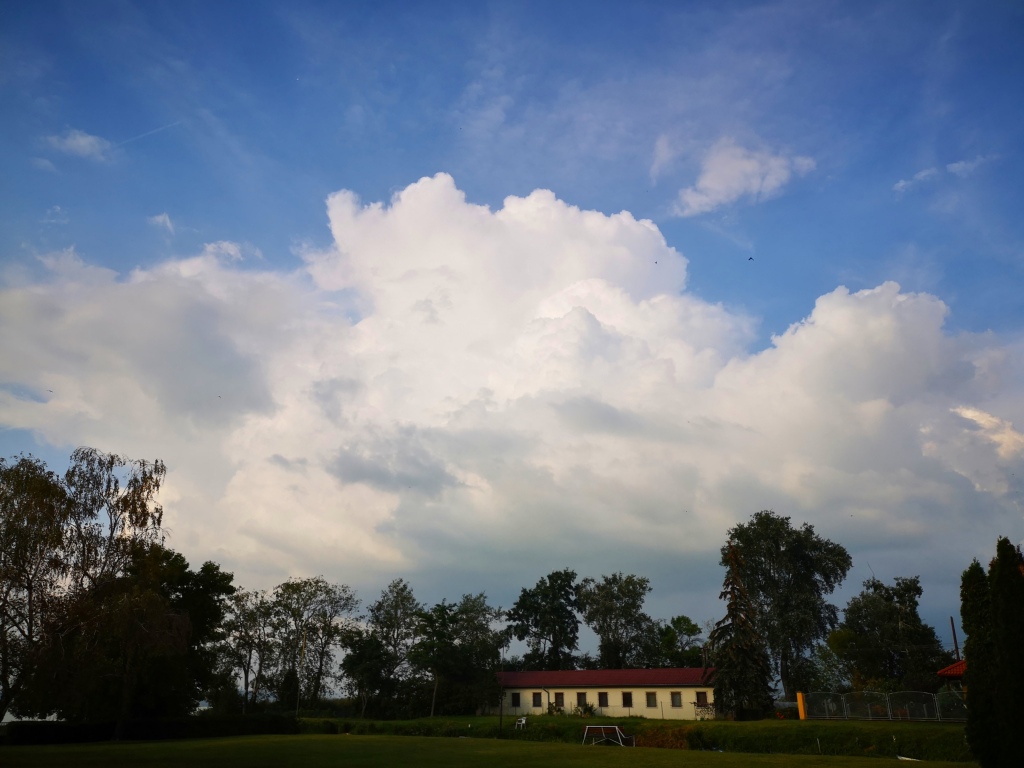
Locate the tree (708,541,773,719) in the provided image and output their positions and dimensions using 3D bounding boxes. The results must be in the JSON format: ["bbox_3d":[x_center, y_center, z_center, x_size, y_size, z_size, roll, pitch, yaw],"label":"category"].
[{"bbox_3d":[18.400,19.550,64.310,5.150,13.870,5.150,-6,-22,14],"label":"tree"}]

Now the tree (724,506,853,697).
[{"bbox_3d":[29.040,23.630,84.190,13.280,20.830,12.220,-7,-23,17],"label":"tree"}]

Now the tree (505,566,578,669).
[{"bbox_3d":[3.880,31.310,98.370,9.110,16.910,8.660,-1,-21,2],"label":"tree"}]

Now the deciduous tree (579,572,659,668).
[{"bbox_3d":[13.490,32.440,101.150,10.130,16.840,9.620,-3,-22,7],"label":"deciduous tree"}]

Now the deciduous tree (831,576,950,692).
[{"bbox_3d":[38.370,26.350,80.970,12.170,13.410,10.950,-9,-23,23],"label":"deciduous tree"}]

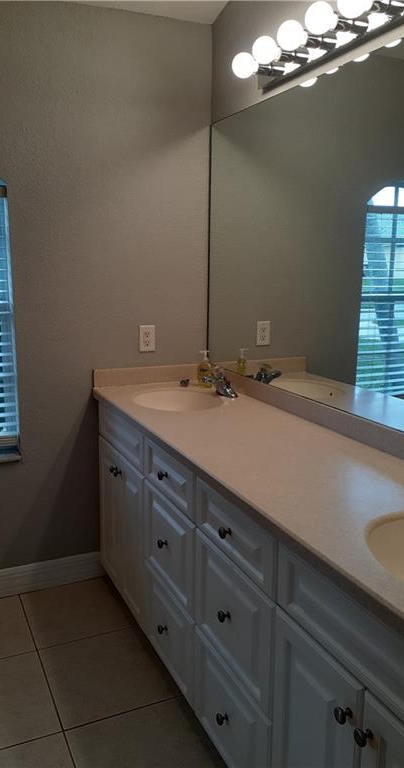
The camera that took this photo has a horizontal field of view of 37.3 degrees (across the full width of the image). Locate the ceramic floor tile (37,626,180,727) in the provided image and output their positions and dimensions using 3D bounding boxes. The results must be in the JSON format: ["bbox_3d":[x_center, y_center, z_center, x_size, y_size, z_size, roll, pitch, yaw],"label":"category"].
[{"bbox_3d":[-0.336,1.058,2.204,0.447,0.010,0.447,-4,12,-25],"label":"ceramic floor tile"}]

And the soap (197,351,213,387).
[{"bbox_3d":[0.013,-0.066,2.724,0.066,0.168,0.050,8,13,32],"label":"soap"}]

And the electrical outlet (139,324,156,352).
[{"bbox_3d":[-0.247,-0.208,2.743,0.073,0.118,0.008,-4,12,-25],"label":"electrical outlet"}]

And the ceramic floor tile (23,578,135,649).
[{"bbox_3d":[-0.526,0.975,2.601,0.445,0.010,0.447,-4,12,-25],"label":"ceramic floor tile"}]

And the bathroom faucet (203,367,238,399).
[{"bbox_3d":[0.073,-0.007,2.560,0.160,0.118,0.150,-4,12,-25],"label":"bathroom faucet"}]

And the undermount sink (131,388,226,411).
[{"bbox_3d":[-0.102,0.135,2.494,0.350,0.145,0.405,-4,12,-25],"label":"undermount sink"}]

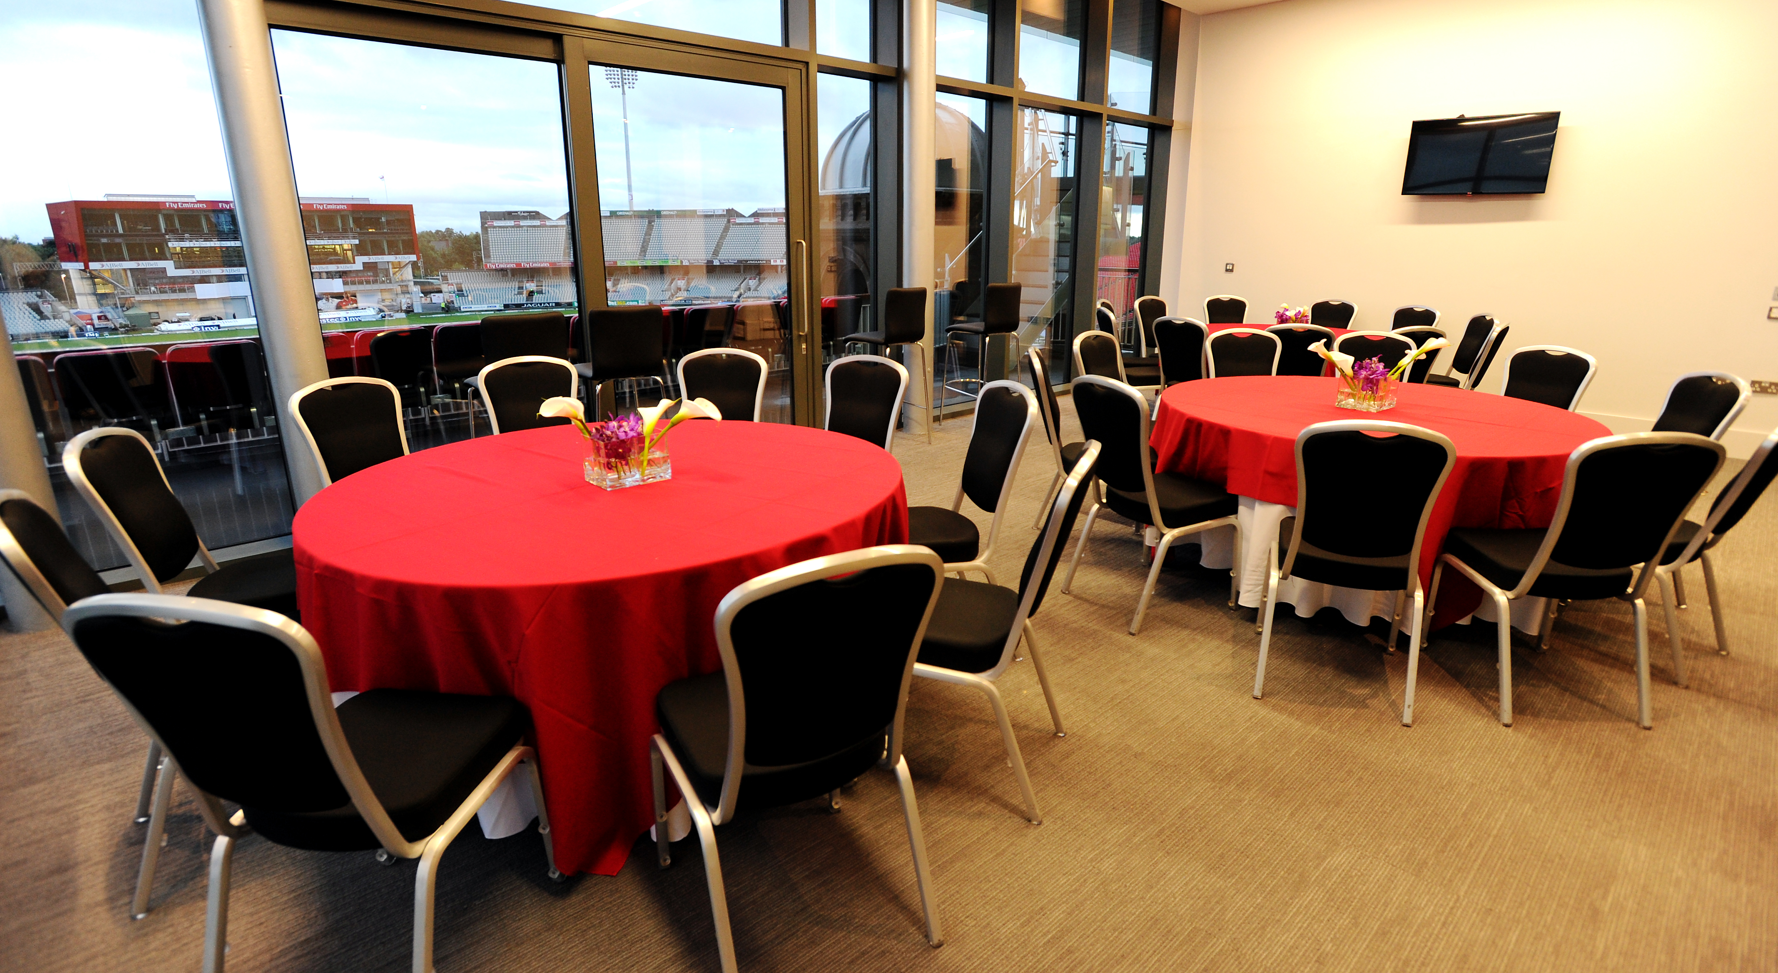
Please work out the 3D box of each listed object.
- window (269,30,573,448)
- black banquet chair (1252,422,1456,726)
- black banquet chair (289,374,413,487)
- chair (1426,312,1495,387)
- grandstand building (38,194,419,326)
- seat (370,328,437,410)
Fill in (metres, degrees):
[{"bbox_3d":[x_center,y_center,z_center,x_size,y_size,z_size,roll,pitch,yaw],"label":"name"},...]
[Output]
[{"bbox_3d":[-2.253,-1.059,4.442,1.310,2.268,0.081,-15,22,-41],"label":"window"},{"bbox_3d":[1.484,0.193,2.700,0.455,0.945,0.575,7,18,23],"label":"black banquet chair"},{"bbox_3d":[-1.850,0.078,3.198,0.560,0.940,0.470,10,19,30],"label":"black banquet chair"},{"bbox_3d":[3.923,-0.775,6.070,0.560,0.930,0.460,5,17,16],"label":"chair"},{"bbox_3d":[-95.767,-34.628,126.826,41.816,16.791,18.000,-16,23,-42],"label":"grandstand building"},{"bbox_3d":[-2.842,-0.482,4.994,0.550,0.900,0.470,14,22,40],"label":"seat"}]

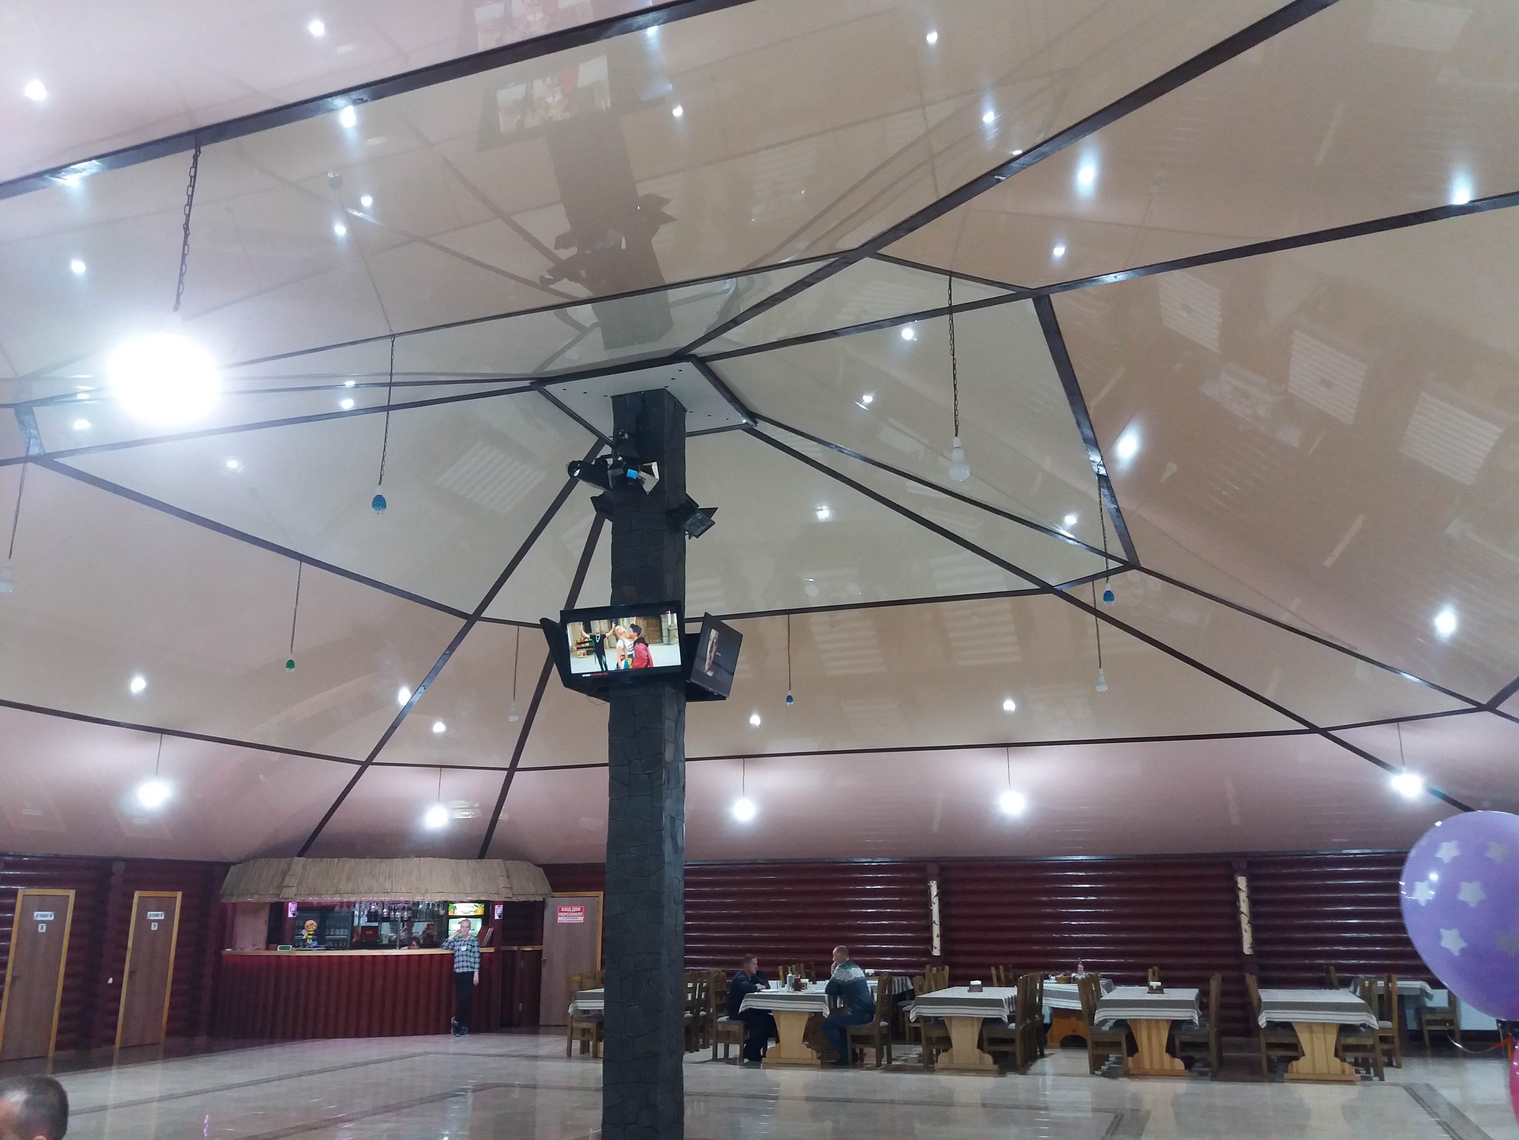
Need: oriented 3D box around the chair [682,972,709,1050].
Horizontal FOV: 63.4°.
[{"bbox_3d":[-0.941,5.841,16.356,0.480,1.000,0.450,-6,-17,19],"label":"chair"}]

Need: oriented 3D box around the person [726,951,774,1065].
[{"bbox_3d":[-0.085,5.354,15.088,0.650,1.230,0.500,-6,-17,19],"label":"person"}]

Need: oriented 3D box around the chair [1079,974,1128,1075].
[{"bbox_3d":[3.727,4.904,13.338,0.500,1.000,0.430,-6,-16,19],"label":"chair"}]

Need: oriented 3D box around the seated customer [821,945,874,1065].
[{"bbox_3d":[1.055,5.143,14.540,0.660,1.330,0.520,-6,-17,19],"label":"seated customer"}]

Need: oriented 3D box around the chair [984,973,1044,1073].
[{"bbox_3d":[2.745,5.014,13.725,0.500,1.000,0.430,-6,-16,19],"label":"chair"}]

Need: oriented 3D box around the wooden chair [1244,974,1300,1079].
[{"bbox_3d":[5.489,4.840,13.129,0.500,1.000,0.430,-6,-16,19],"label":"wooden chair"}]

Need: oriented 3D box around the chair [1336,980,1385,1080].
[{"bbox_3d":[6.278,4.841,13.013,0.480,0.990,0.450,-6,-17,19],"label":"chair"}]

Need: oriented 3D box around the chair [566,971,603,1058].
[{"bbox_3d":[-2.135,5.648,15.648,0.480,1.000,0.450,-6,-17,19],"label":"chair"}]

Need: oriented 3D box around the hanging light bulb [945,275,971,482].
[{"bbox_3d":[0.881,-0.871,5.538,0.088,0.993,0.088,-6,-16,19],"label":"hanging light bulb"}]

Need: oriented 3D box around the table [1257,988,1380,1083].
[{"bbox_3d":[6.093,5.100,13.515,1.030,0.770,2.100,-6,-17,19],"label":"table"}]

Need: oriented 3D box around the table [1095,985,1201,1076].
[{"bbox_3d":[4.400,5.123,13.674,0.970,0.760,1.820,-6,-16,19],"label":"table"}]

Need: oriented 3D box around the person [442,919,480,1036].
[{"bbox_3d":[-4.535,6.224,18.849,0.570,1.680,0.360,0,-16,-3],"label":"person"}]

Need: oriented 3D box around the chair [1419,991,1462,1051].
[{"bbox_3d":[8.726,5.632,15.835,0.470,0.980,0.450,-6,-17,19],"label":"chair"}]

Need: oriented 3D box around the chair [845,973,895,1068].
[{"bbox_3d":[1.279,5.271,14.411,0.480,1.000,0.450,-6,-17,19],"label":"chair"}]

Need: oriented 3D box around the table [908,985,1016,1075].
[{"bbox_3d":[2.509,5.257,14.135,0.970,0.760,1.820,-6,-16,19],"label":"table"}]

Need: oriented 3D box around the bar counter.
[{"bbox_3d":[-5.597,5.955,17.329,3.750,1.160,0.800,3,-16,-11],"label":"bar counter"}]

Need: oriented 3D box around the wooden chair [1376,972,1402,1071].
[{"bbox_3d":[6.980,5.112,14.000,0.480,1.000,0.450,-6,-17,19],"label":"wooden chair"}]

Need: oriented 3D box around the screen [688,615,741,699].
[{"bbox_3d":[-0.337,0.618,8.849,0.080,0.485,0.830,9,-11,23],"label":"screen"}]

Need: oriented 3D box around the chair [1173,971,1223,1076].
[{"bbox_3d":[4.685,4.839,13.114,0.500,1.000,0.430,-6,-16,19],"label":"chair"}]

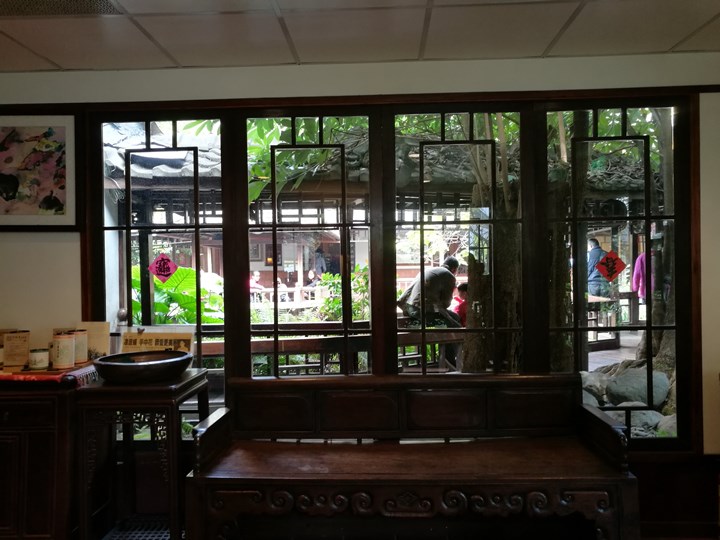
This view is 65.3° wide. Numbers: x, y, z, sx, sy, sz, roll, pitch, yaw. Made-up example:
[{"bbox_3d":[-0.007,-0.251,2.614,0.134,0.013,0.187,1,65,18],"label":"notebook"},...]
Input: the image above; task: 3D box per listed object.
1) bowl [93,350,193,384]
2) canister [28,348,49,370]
[{"bbox_3d":[-0.975,0.443,2.550,0.421,0.090,0.421,-1,0,0],"label":"bowl"},{"bbox_3d":[-1.428,0.395,2.501,0.077,0.083,0.077,-1,0,-12],"label":"canister"}]

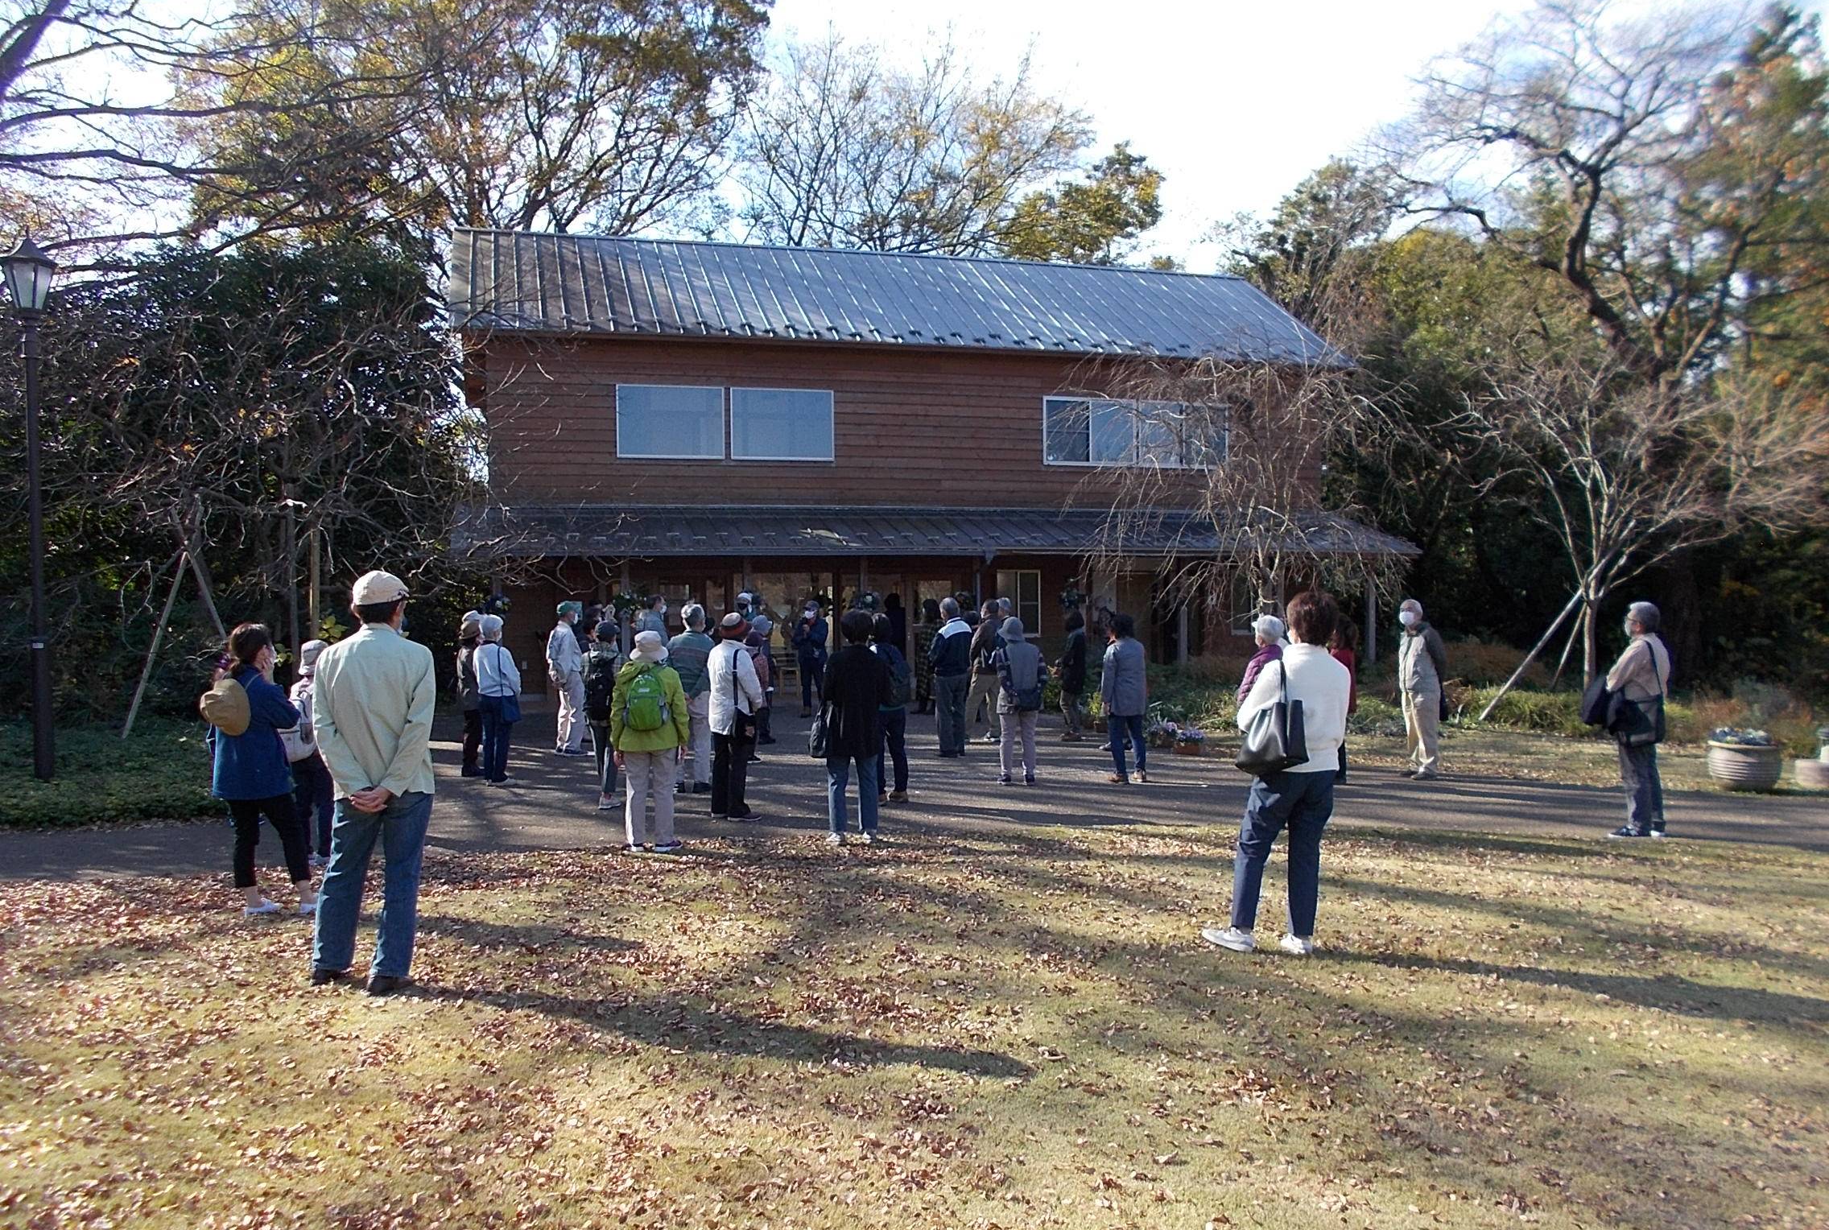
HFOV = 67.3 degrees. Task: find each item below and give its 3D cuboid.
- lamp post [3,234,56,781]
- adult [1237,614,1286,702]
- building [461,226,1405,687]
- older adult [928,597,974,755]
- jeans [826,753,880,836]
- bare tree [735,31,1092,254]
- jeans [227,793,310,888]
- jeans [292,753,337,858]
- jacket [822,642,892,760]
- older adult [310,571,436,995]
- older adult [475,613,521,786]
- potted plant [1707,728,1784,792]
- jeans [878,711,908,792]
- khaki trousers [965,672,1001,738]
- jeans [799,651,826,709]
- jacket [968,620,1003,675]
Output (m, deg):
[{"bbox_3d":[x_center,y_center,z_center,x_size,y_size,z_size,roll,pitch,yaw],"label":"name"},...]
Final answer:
[{"bbox_3d":[-7.984,-0.954,12.400,0.470,4.970,0.470,-1,0,0],"label":"lamp post"},{"bbox_3d":[2.795,0.811,10.900,0.360,1.490,0.460,0,1,41],"label":"adult"},{"bbox_3d":[-0.022,-2.857,27.185,17.063,8.654,8.658,-1,0,-17],"label":"building"},{"bbox_3d":[0.391,0.667,14.750,0.500,1.680,0.360,-1,0,-25],"label":"older adult"},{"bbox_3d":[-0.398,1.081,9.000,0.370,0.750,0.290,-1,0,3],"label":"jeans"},{"bbox_3d":[0.100,-7.200,37.000,10.000,17.300,9.000,-1,0,0],"label":"bare tree"},{"bbox_3d":[-3.327,1.119,7.100,0.340,0.700,0.380,-1,1,-44],"label":"jeans"},{"bbox_3d":[-3.971,1.216,9.100,0.350,0.780,0.270,-1,0,12],"label":"jeans"},{"bbox_3d":[-0.374,0.566,9.000,0.480,0.780,0.320,-1,0,3],"label":"jacket"},{"bbox_3d":[-2.235,0.687,5.670,0.510,1.710,0.370,-1,0,4],"label":"older adult"},{"bbox_3d":[-3.814,0.773,12.600,0.440,1.570,0.340,-1,0,16],"label":"older adult"},{"bbox_3d":[7.319,1.265,12.100,0.640,0.530,0.640,-1,0,0],"label":"potted plant"},{"bbox_3d":[-0.197,1.039,10.800,0.340,0.740,0.280,-1,1,-30],"label":"jeans"},{"bbox_3d":[0.800,1.012,15.700,0.400,0.800,0.350,-1,1,-34],"label":"khaki trousers"},{"bbox_3d":[-1.495,0.962,20.100,0.400,0.880,0.260,-1,0,-3],"label":"jeans"},{"bbox_3d":[0.833,0.376,15.700,0.440,0.660,0.310,-1,1,-34],"label":"jacket"}]

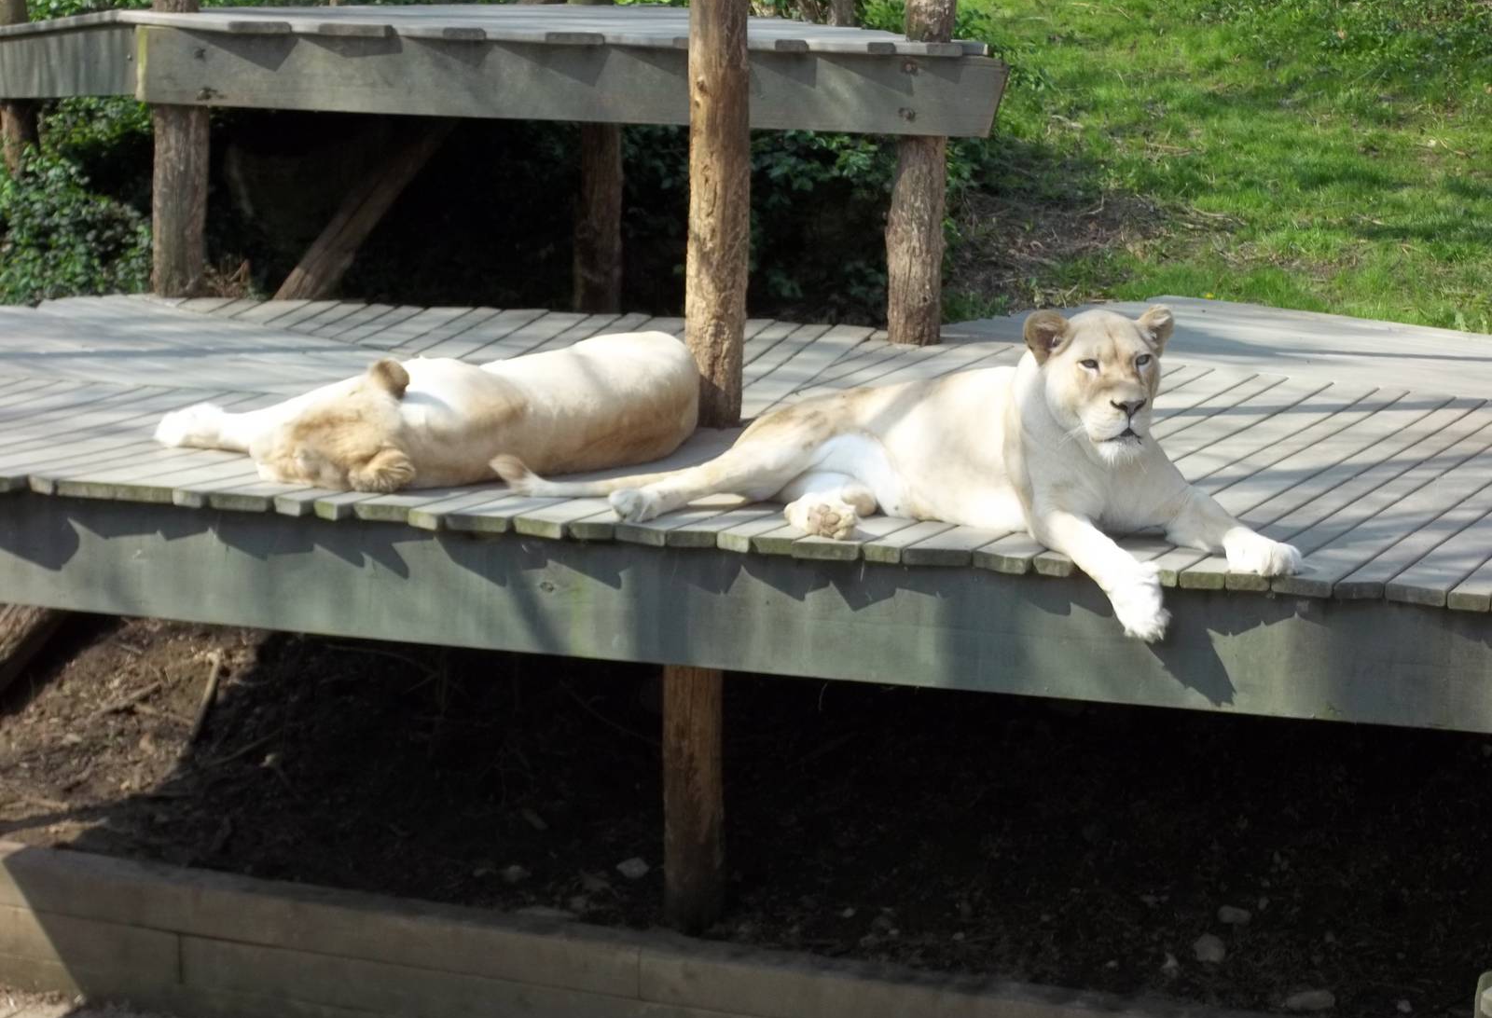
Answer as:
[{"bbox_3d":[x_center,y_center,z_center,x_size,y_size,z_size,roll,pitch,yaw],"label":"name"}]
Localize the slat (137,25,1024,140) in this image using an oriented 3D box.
[{"bbox_3d":[-0.567,-1.338,12.911,2.792,0.248,0.043,3,12,12],"label":"slat"}]

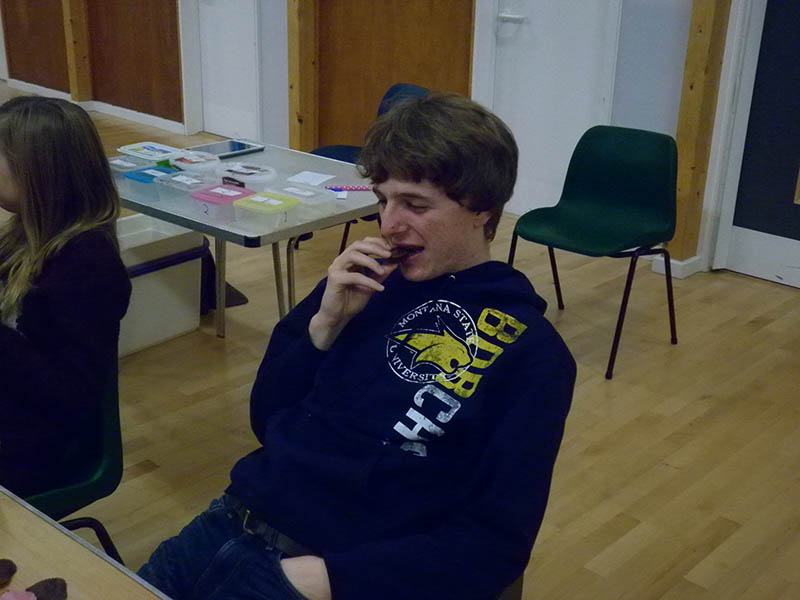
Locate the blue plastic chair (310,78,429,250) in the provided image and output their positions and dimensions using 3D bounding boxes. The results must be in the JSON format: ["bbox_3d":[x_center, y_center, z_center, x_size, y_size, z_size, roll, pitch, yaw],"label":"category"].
[{"bbox_3d":[-0.166,-0.556,4.503,0.510,0.770,0.520,-8,23,-24],"label":"blue plastic chair"}]

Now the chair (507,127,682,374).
[{"bbox_3d":[0.688,-0.203,3.646,0.520,0.770,0.510,19,27,38],"label":"chair"}]

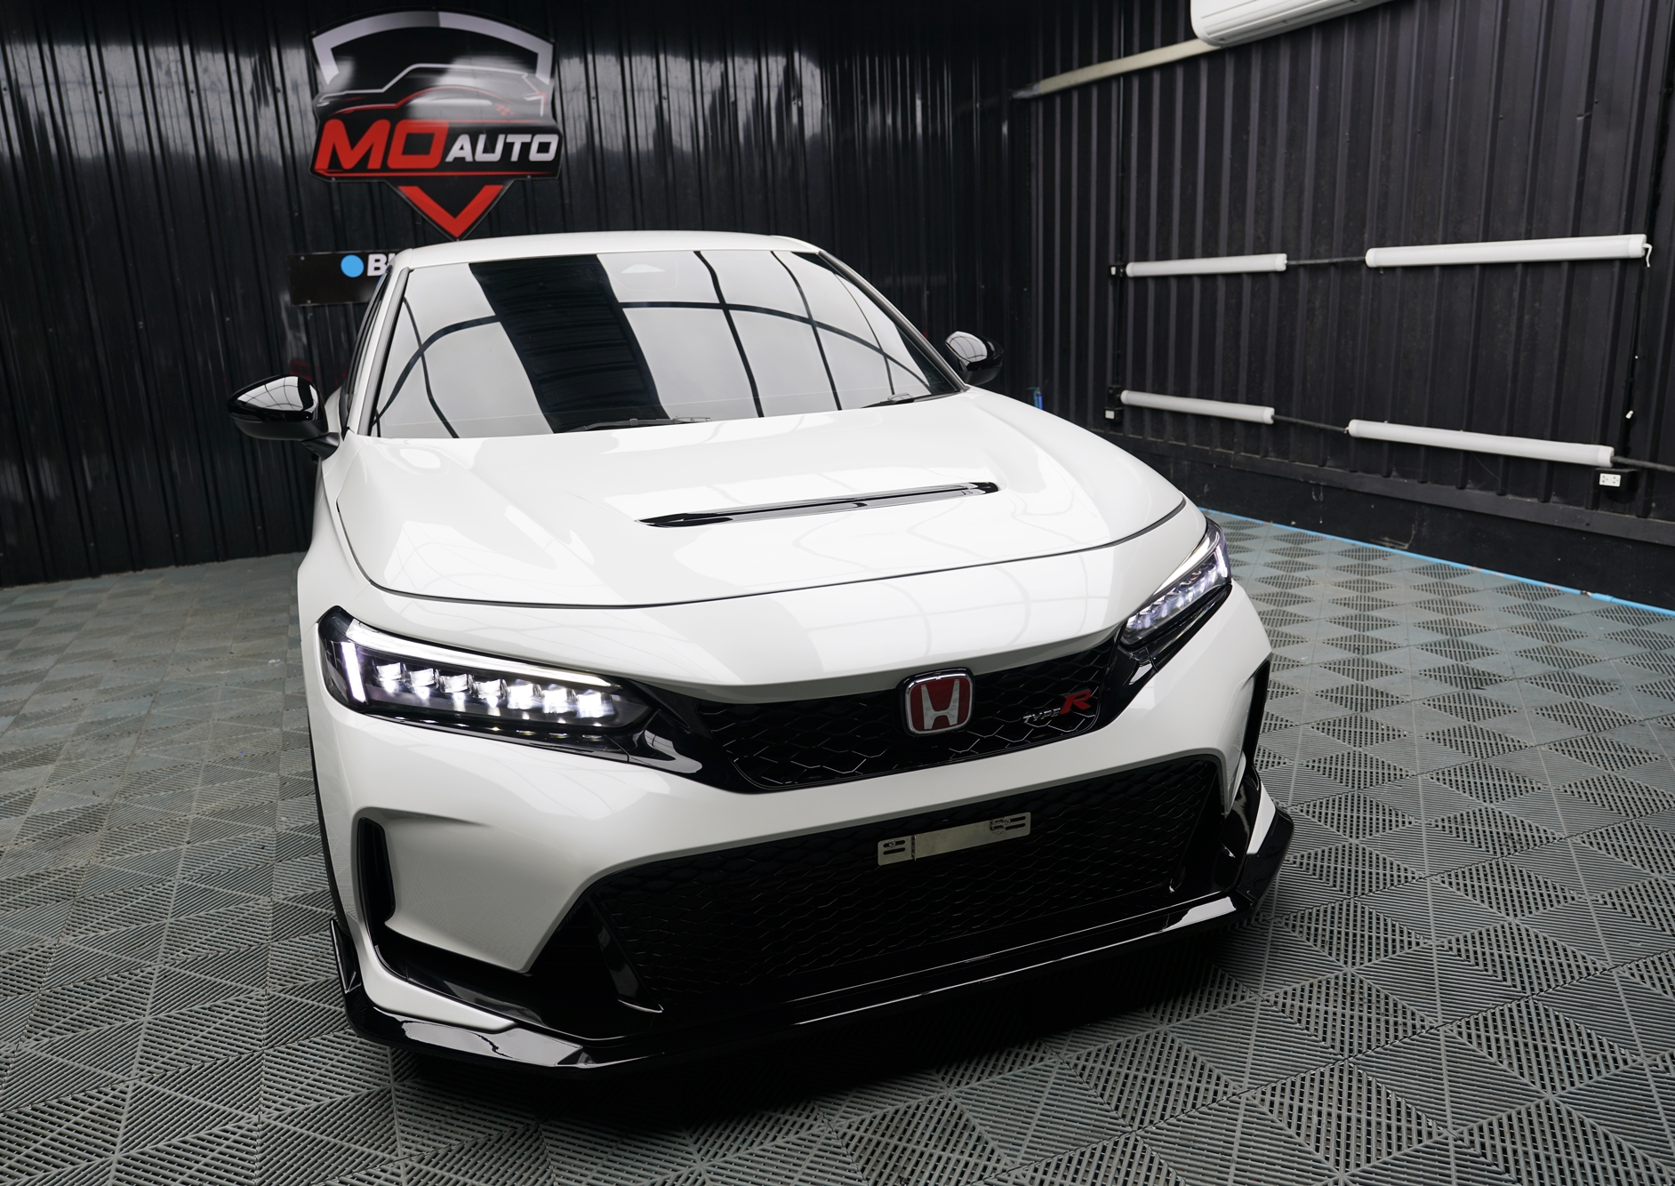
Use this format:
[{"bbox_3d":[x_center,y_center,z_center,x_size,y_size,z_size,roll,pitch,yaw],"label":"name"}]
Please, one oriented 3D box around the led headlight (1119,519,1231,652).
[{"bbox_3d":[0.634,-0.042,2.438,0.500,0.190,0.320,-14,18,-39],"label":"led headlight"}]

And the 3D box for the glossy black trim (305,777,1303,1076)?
[{"bbox_3d":[0.098,0.428,2.180,1.860,0.380,0.520,-8,15,-20],"label":"glossy black trim"}]

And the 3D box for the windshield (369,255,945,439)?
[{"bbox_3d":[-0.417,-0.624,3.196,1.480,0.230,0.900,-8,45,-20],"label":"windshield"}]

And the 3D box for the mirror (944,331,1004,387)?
[{"bbox_3d":[0.373,-0.662,3.703,0.230,0.175,0.180,-8,15,-20],"label":"mirror"}]

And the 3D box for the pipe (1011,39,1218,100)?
[{"bbox_3d":[1.391,-2.728,6.754,0.065,0.075,1.865,-8,16,-21],"label":"pipe"}]

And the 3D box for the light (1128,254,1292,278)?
[{"bbox_3d":[1.759,-1.585,6.227,0.060,0.072,1.200,-8,14,-21],"label":"light"}]

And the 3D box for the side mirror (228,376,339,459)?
[{"bbox_3d":[-1.330,-0.436,3.072,0.230,0.175,0.180,-8,15,-20],"label":"side mirror"}]

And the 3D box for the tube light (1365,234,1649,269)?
[{"bbox_3d":[2.402,-1.250,4.726,0.060,0.072,1.200,-8,15,-21],"label":"tube light"}]

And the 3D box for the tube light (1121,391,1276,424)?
[{"bbox_3d":[1.772,-0.935,6.423,0.060,0.072,1.200,-8,15,-21],"label":"tube light"}]

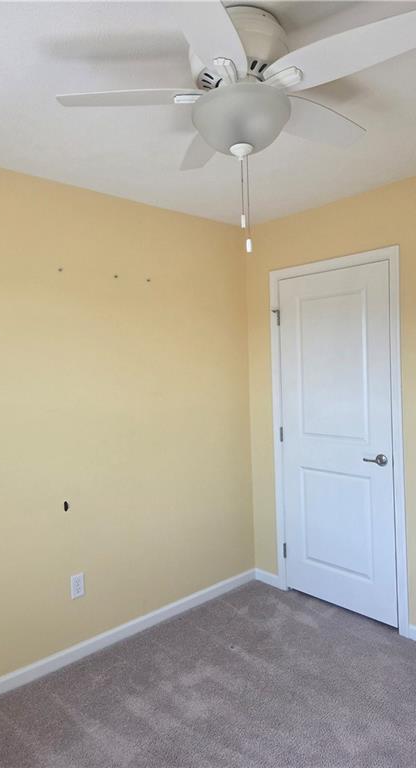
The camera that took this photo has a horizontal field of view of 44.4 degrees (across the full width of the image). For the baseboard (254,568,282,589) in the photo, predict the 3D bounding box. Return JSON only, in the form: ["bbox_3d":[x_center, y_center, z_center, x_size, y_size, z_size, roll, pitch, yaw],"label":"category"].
[{"bbox_3d":[0.406,1.325,3.481,0.016,0.079,0.223,-3,2,-43],"label":"baseboard"}]

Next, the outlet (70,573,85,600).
[{"bbox_3d":[-0.670,1.044,2.639,0.071,0.118,0.011,-3,2,-43],"label":"outlet"}]

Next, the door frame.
[{"bbox_3d":[0.778,0.314,3.073,0.100,2.096,0.886,-3,2,-43],"label":"door frame"}]

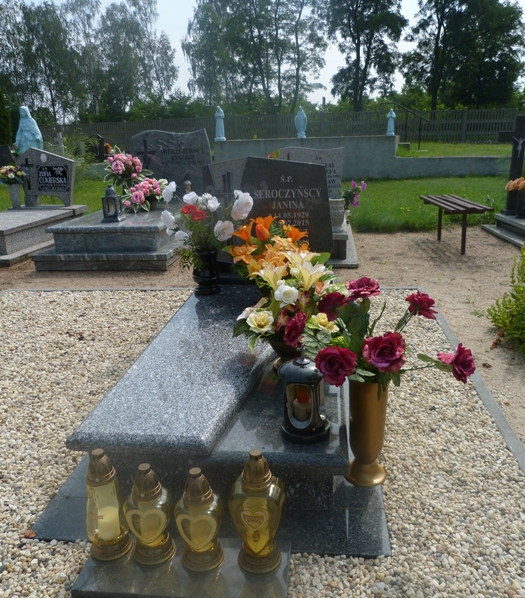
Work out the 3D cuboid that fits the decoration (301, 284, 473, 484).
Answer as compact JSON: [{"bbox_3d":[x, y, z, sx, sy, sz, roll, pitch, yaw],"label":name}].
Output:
[{"bbox_3d":[0.369,0.253,1.470,0.496,0.628,0.420,0,17,5],"label":"decoration"}]

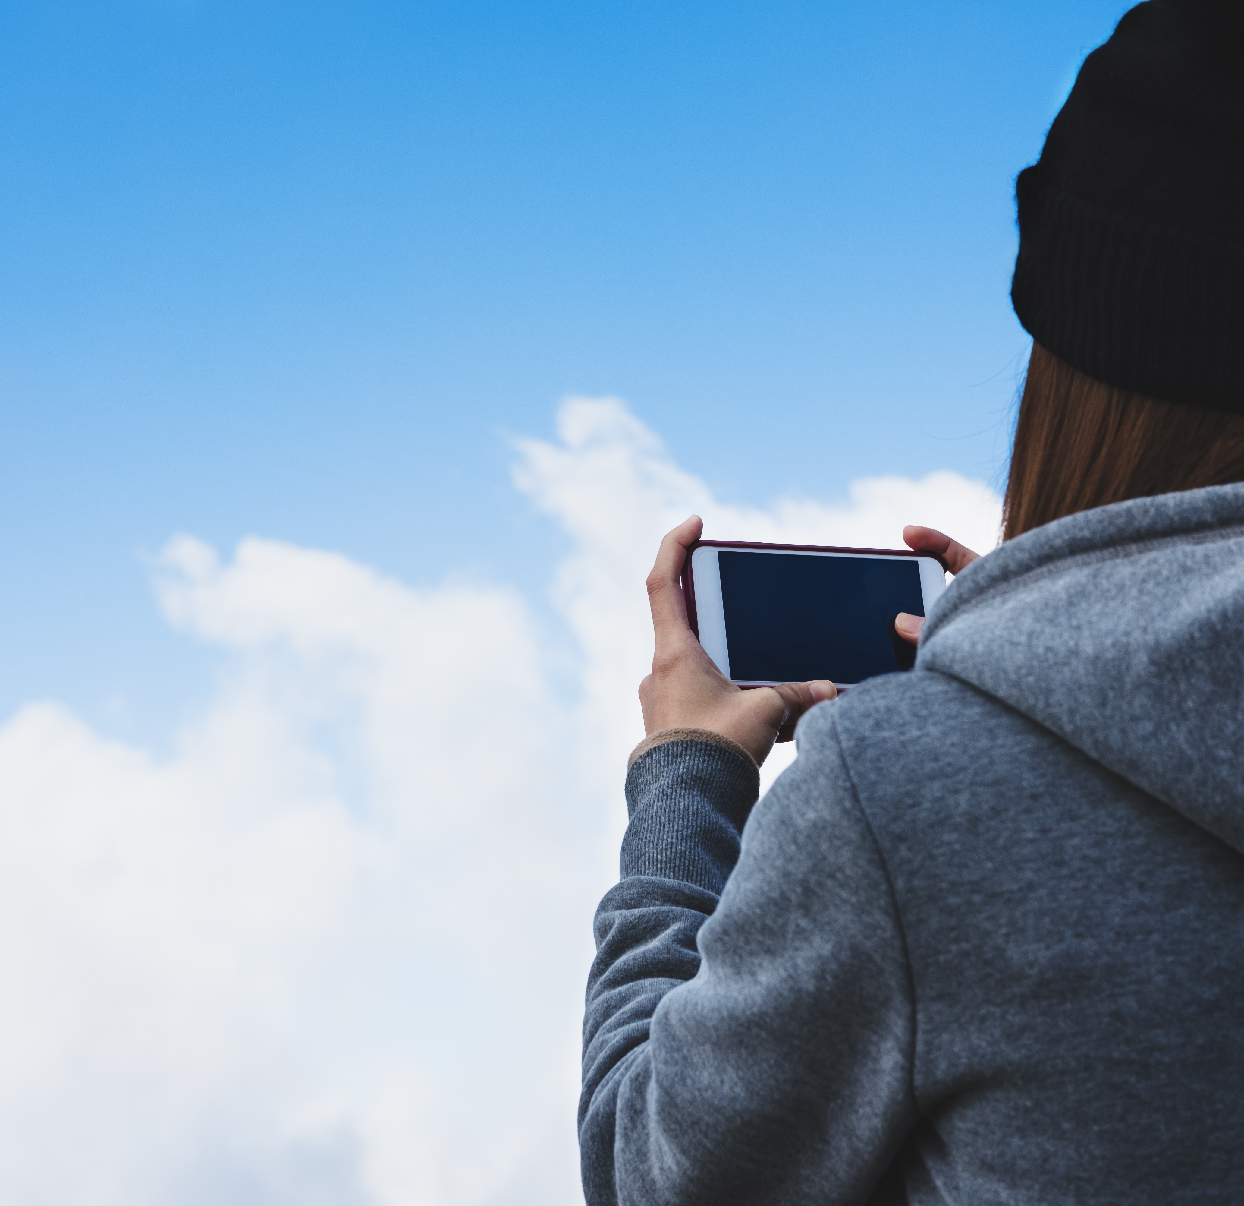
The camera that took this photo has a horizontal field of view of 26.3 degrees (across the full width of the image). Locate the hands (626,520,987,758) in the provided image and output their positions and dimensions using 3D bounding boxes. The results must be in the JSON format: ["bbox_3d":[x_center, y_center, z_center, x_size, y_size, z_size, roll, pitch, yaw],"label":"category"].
[{"bbox_3d":[0.107,0.019,1.385,0.215,0.132,0.105,5,-15,-25],"label":"hands"}]

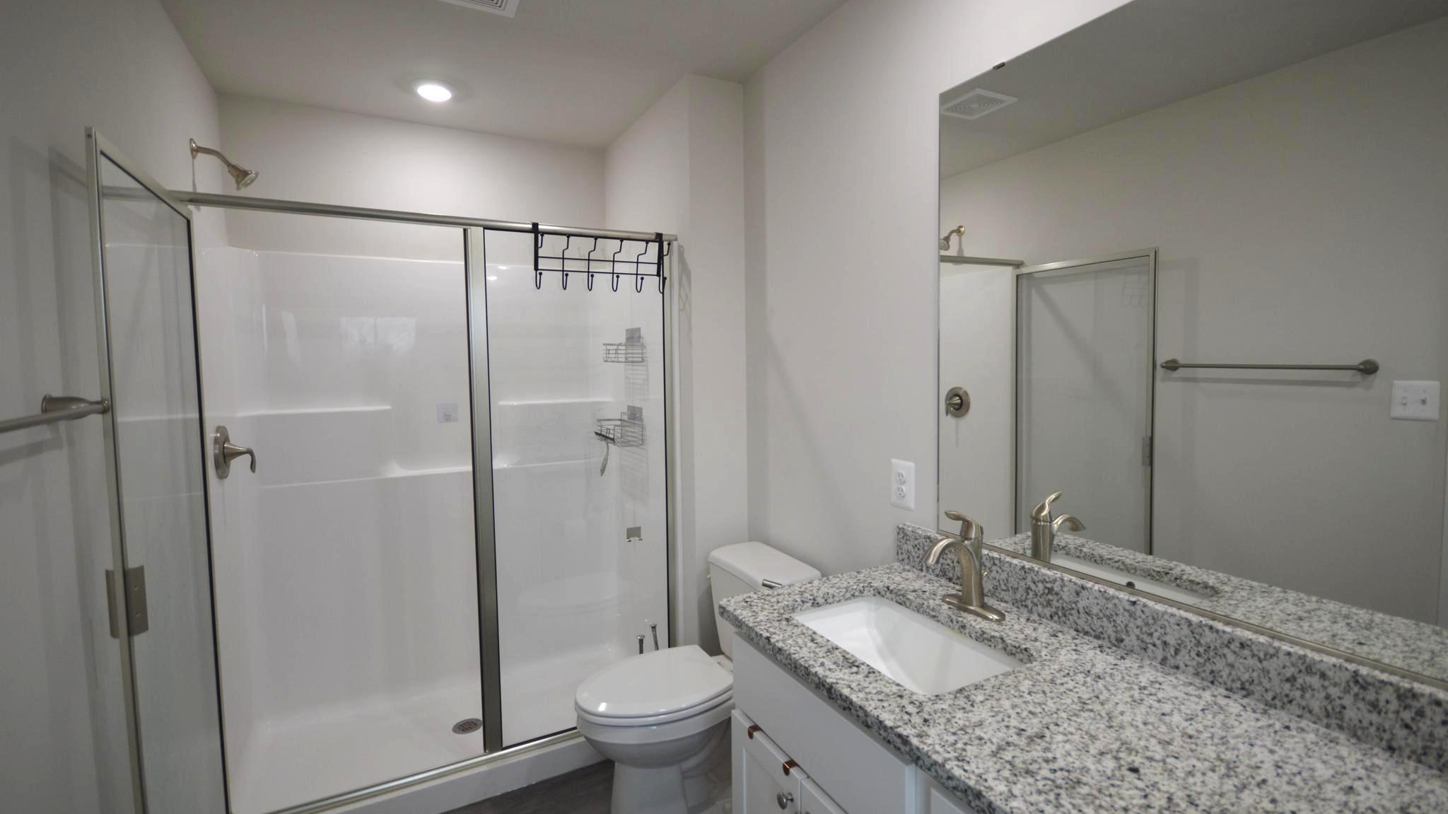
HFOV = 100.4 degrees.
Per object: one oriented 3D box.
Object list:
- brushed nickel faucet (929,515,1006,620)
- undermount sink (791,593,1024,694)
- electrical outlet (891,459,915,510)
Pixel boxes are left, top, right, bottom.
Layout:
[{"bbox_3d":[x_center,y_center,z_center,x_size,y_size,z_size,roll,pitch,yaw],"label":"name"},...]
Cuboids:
[{"bbox_3d":[0.504,0.334,1.293,0.167,0.223,0.156,-3,4,-28],"label":"brushed nickel faucet"},{"bbox_3d":[0.359,0.538,1.224,0.283,0.155,0.429,-3,4,-28],"label":"undermount sink"},{"bbox_3d":[0.485,0.210,1.629,0.009,0.128,0.086,-3,4,-28],"label":"electrical outlet"}]

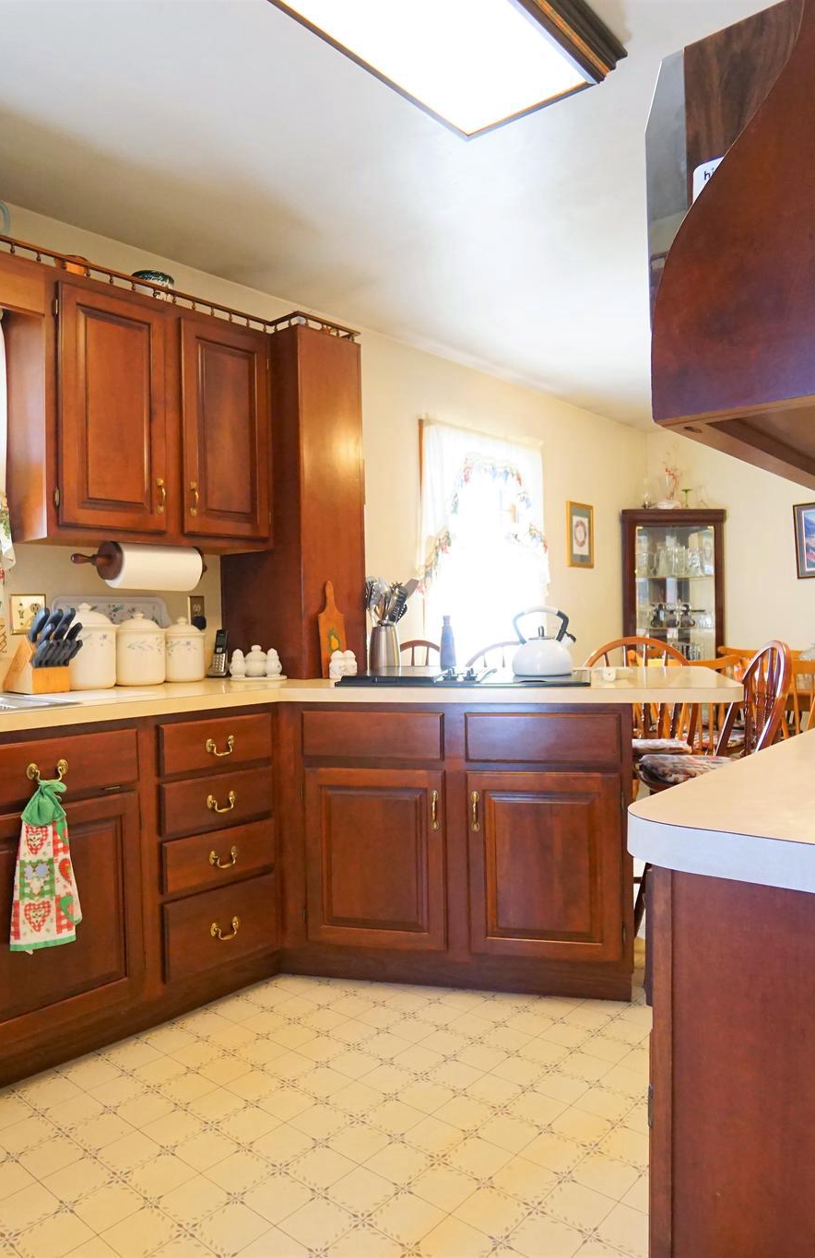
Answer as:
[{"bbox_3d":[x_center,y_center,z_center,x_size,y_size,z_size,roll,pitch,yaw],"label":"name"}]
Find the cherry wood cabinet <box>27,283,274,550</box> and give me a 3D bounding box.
[{"bbox_3d":[-0.852,-0.643,2.592,0.330,0.755,0.770,-1,0,43],"label":"cherry wood cabinet"}]

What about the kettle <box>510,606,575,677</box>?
[{"bbox_3d":[0.450,0.038,2.600,0.215,0.226,0.203,-1,0,3],"label":"kettle"}]

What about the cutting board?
[{"bbox_3d":[-0.262,0.002,2.787,0.020,0.347,0.118,-4,2,43],"label":"cutting board"}]

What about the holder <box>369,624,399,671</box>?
[{"bbox_3d":[-0.083,0.084,2.990,0.115,0.185,0.115,-1,0,0],"label":"holder"}]

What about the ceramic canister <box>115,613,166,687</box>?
[{"bbox_3d":[-0.905,0.069,2.671,0.163,0.250,0.163,-1,0,43],"label":"ceramic canister"}]

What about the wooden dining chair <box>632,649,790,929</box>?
[{"bbox_3d":[0.940,0.559,2.490,0.475,1.030,0.450,-1,0,10],"label":"wooden dining chair"}]

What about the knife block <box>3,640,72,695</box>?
[{"bbox_3d":[-1.125,0.108,2.404,0.190,0.170,0.112,-1,0,43],"label":"knife block"}]

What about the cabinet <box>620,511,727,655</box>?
[{"bbox_3d":[1.776,0.124,5.398,0.690,1.820,0.440,-1,0,-2],"label":"cabinet"}]

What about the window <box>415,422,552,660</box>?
[{"bbox_3d":[0.450,-0.373,4.238,0.100,1.340,1.060,-1,0,43],"label":"window"}]

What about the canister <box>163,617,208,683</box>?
[{"bbox_3d":[-0.782,0.072,2.774,0.136,0.225,0.136,-1,0,43],"label":"canister"}]

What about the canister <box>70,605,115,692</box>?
[{"bbox_3d":[-1.025,0.056,2.532,0.182,0.270,0.182,-1,0,43],"label":"canister"}]

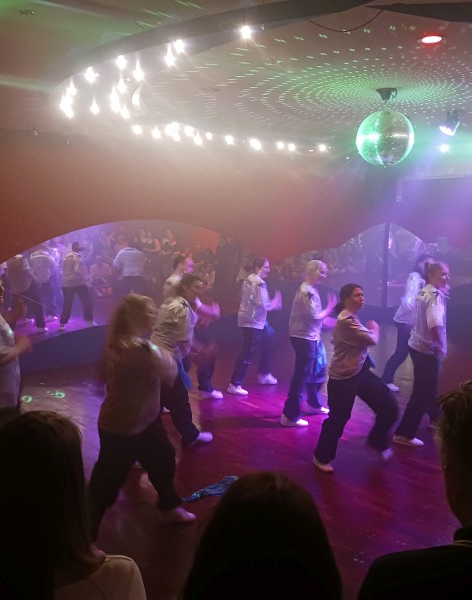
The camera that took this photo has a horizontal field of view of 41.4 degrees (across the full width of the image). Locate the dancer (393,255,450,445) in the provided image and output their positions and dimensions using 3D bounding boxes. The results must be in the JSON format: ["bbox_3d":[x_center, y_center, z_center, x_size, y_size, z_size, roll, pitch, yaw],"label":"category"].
[{"bbox_3d":[1.753,0.481,5.856,0.500,1.700,0.540,0,6,-8],"label":"dancer"}]

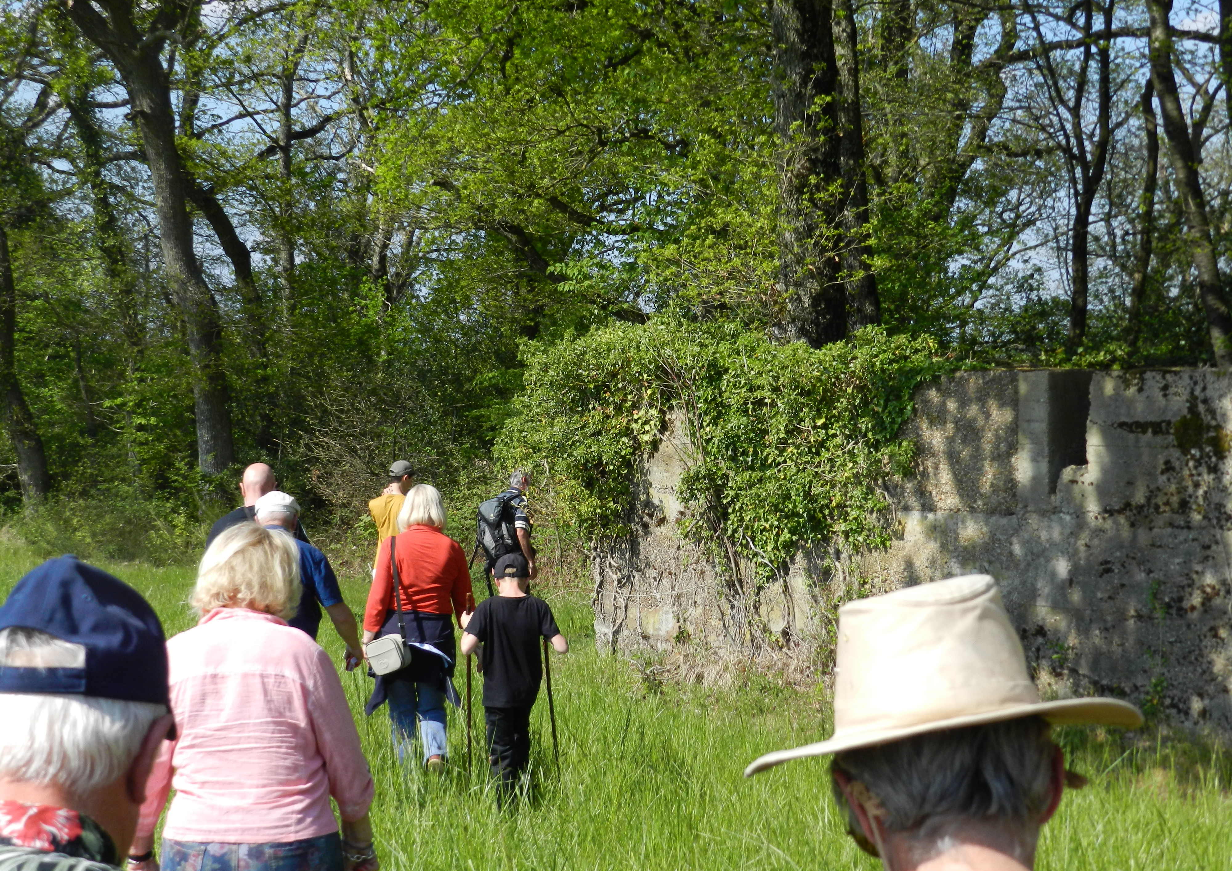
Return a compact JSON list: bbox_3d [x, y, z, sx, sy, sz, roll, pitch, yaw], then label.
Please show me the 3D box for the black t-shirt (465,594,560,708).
[{"bbox_3d":[-0.501,1.038,10.300,0.450,0.540,0.260,0,-1,0],"label":"black t-shirt"}]

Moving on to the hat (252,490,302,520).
[{"bbox_3d":[-1.539,0.313,9.700,0.215,0.130,0.250,0,-1,6],"label":"hat"}]

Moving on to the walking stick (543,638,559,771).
[{"bbox_3d":[-0.322,1.280,10.500,0.025,0.840,0.025,-6,2,0],"label":"walking stick"}]

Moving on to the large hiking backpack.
[{"bbox_3d":[-1.093,0.861,19.800,0.340,0.660,0.300,-1,-1,37],"label":"large hiking backpack"}]

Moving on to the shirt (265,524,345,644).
[{"bbox_3d":[-1.532,0.754,9.700,0.550,0.700,0.310,0,-1,6],"label":"shirt"}]

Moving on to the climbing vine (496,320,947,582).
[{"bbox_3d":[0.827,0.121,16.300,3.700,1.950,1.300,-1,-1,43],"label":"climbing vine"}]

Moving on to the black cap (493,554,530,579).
[{"bbox_3d":[-0.508,0.637,10.350,0.180,0.140,0.250,0,-9,3],"label":"black cap"}]

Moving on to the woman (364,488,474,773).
[{"bbox_3d":[-1.080,1.080,11.600,0.590,1.630,0.420,0,-1,3],"label":"woman"}]

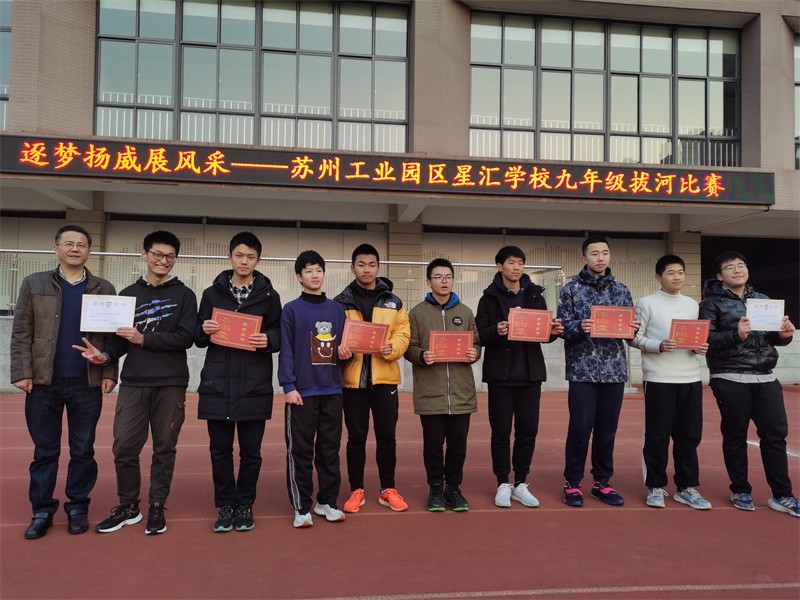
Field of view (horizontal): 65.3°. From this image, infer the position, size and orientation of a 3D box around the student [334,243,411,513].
[{"bbox_3d":[-0.181,0.499,4.112,0.481,1.755,0.460,1,-2,-3],"label":"student"}]

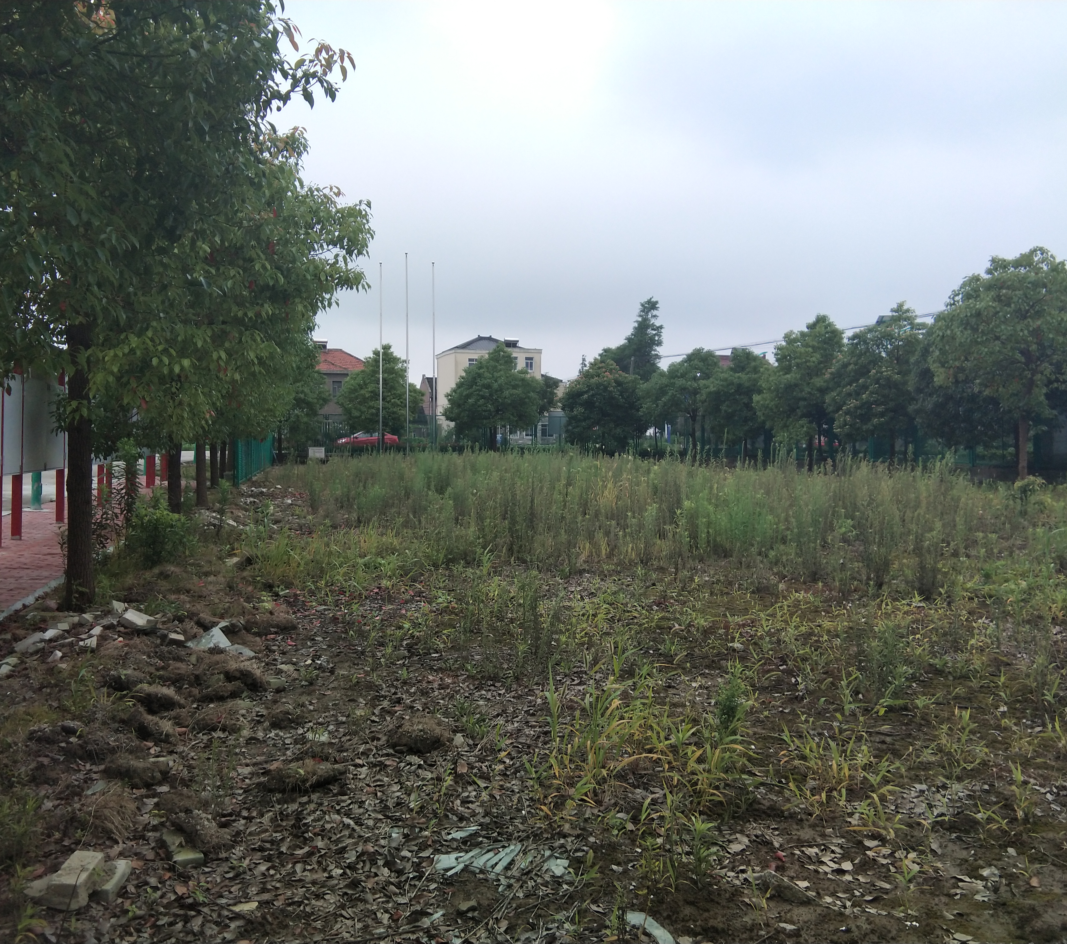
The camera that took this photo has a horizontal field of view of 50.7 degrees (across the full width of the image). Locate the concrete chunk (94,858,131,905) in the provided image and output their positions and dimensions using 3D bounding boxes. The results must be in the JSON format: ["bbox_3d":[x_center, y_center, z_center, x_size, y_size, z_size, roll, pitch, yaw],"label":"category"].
[{"bbox_3d":[-1.405,1.352,3.725,0.100,0.060,0.210,0,2,-5],"label":"concrete chunk"}]

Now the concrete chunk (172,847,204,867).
[{"bbox_3d":[-1.215,1.351,3.985,0.110,0.045,0.110,-1,2,-20],"label":"concrete chunk"}]

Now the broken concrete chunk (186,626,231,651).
[{"bbox_3d":[-2.027,1.030,7.028,0.280,0.130,0.200,0,2,-16],"label":"broken concrete chunk"}]

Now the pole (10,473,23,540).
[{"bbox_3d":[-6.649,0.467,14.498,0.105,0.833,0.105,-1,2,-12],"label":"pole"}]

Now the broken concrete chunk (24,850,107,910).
[{"bbox_3d":[-1.545,1.338,3.704,0.200,0.090,0.250,0,2,-4],"label":"broken concrete chunk"}]

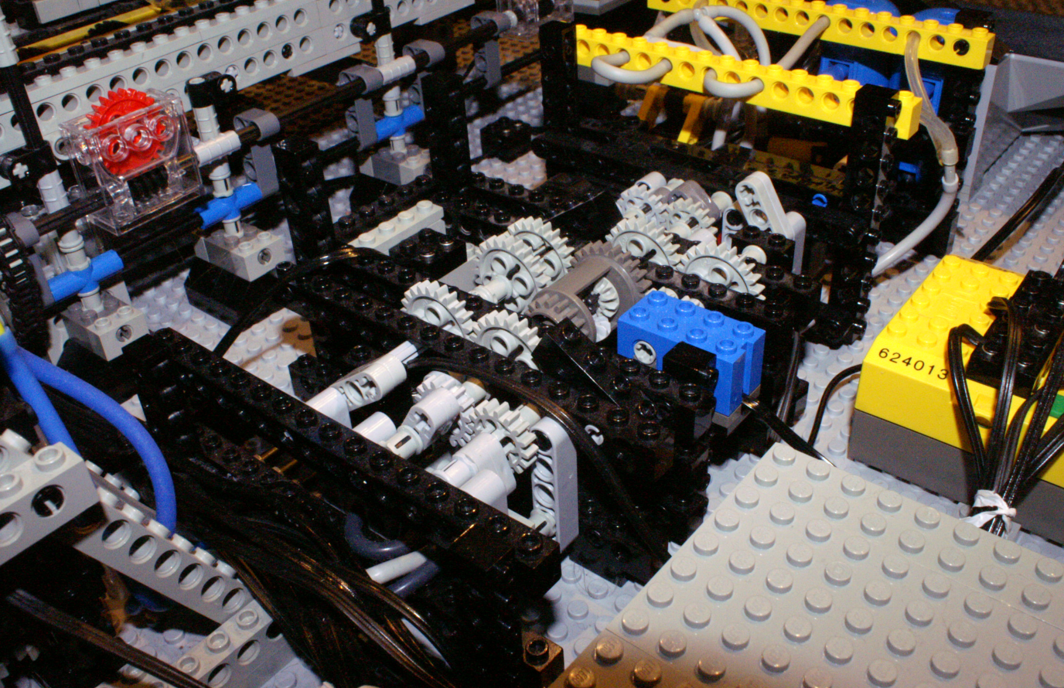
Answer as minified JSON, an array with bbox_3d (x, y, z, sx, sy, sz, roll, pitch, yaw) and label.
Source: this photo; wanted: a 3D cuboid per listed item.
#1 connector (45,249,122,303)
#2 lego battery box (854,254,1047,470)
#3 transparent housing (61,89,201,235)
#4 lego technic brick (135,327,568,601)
[{"bbox_3d":[-0.133,-0.020,0.290,0.008,0.009,0.024,23,43,31],"label":"connector"},{"bbox_3d":[0.134,0.015,0.253,0.082,0.040,0.056,23,43,32],"label":"lego battery box"},{"bbox_3d":[-0.121,-0.055,0.296,0.017,0.033,0.032,23,43,31],"label":"transparent housing"},{"bbox_3d":[-0.046,0.022,0.216,0.128,0.011,0.008,23,43,32],"label":"lego technic brick"}]

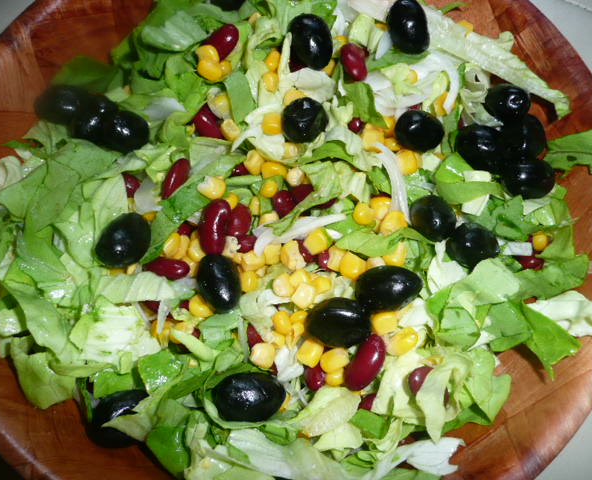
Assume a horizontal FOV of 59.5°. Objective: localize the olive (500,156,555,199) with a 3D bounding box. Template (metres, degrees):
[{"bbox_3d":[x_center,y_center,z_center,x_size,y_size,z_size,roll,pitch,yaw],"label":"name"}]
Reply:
[{"bbox_3d":[0.094,-0.025,0.210,0.022,0.017,0.017,6,99,23],"label":"olive"}]

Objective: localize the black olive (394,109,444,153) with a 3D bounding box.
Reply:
[{"bbox_3d":[0.051,-0.044,0.212,0.021,0.017,0.017,16,72,5],"label":"black olive"}]

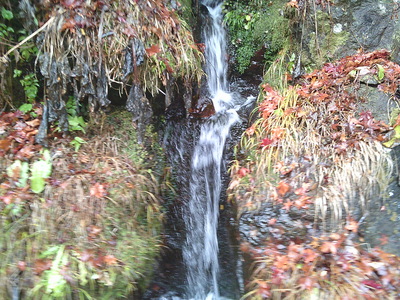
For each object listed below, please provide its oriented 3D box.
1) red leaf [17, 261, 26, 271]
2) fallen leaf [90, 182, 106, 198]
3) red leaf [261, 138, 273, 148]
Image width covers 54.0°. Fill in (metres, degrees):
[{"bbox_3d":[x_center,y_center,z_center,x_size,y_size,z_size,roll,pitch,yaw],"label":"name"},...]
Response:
[{"bbox_3d":[-0.645,0.417,1.420,0.036,0.012,0.036,0,60,0],"label":"red leaf"},{"bbox_3d":[-0.393,0.157,1.520,0.062,0.066,0.012,0,-27,-3],"label":"fallen leaf"},{"bbox_3d":[0.283,-0.028,1.670,0.051,0.012,0.050,0,60,7],"label":"red leaf"}]

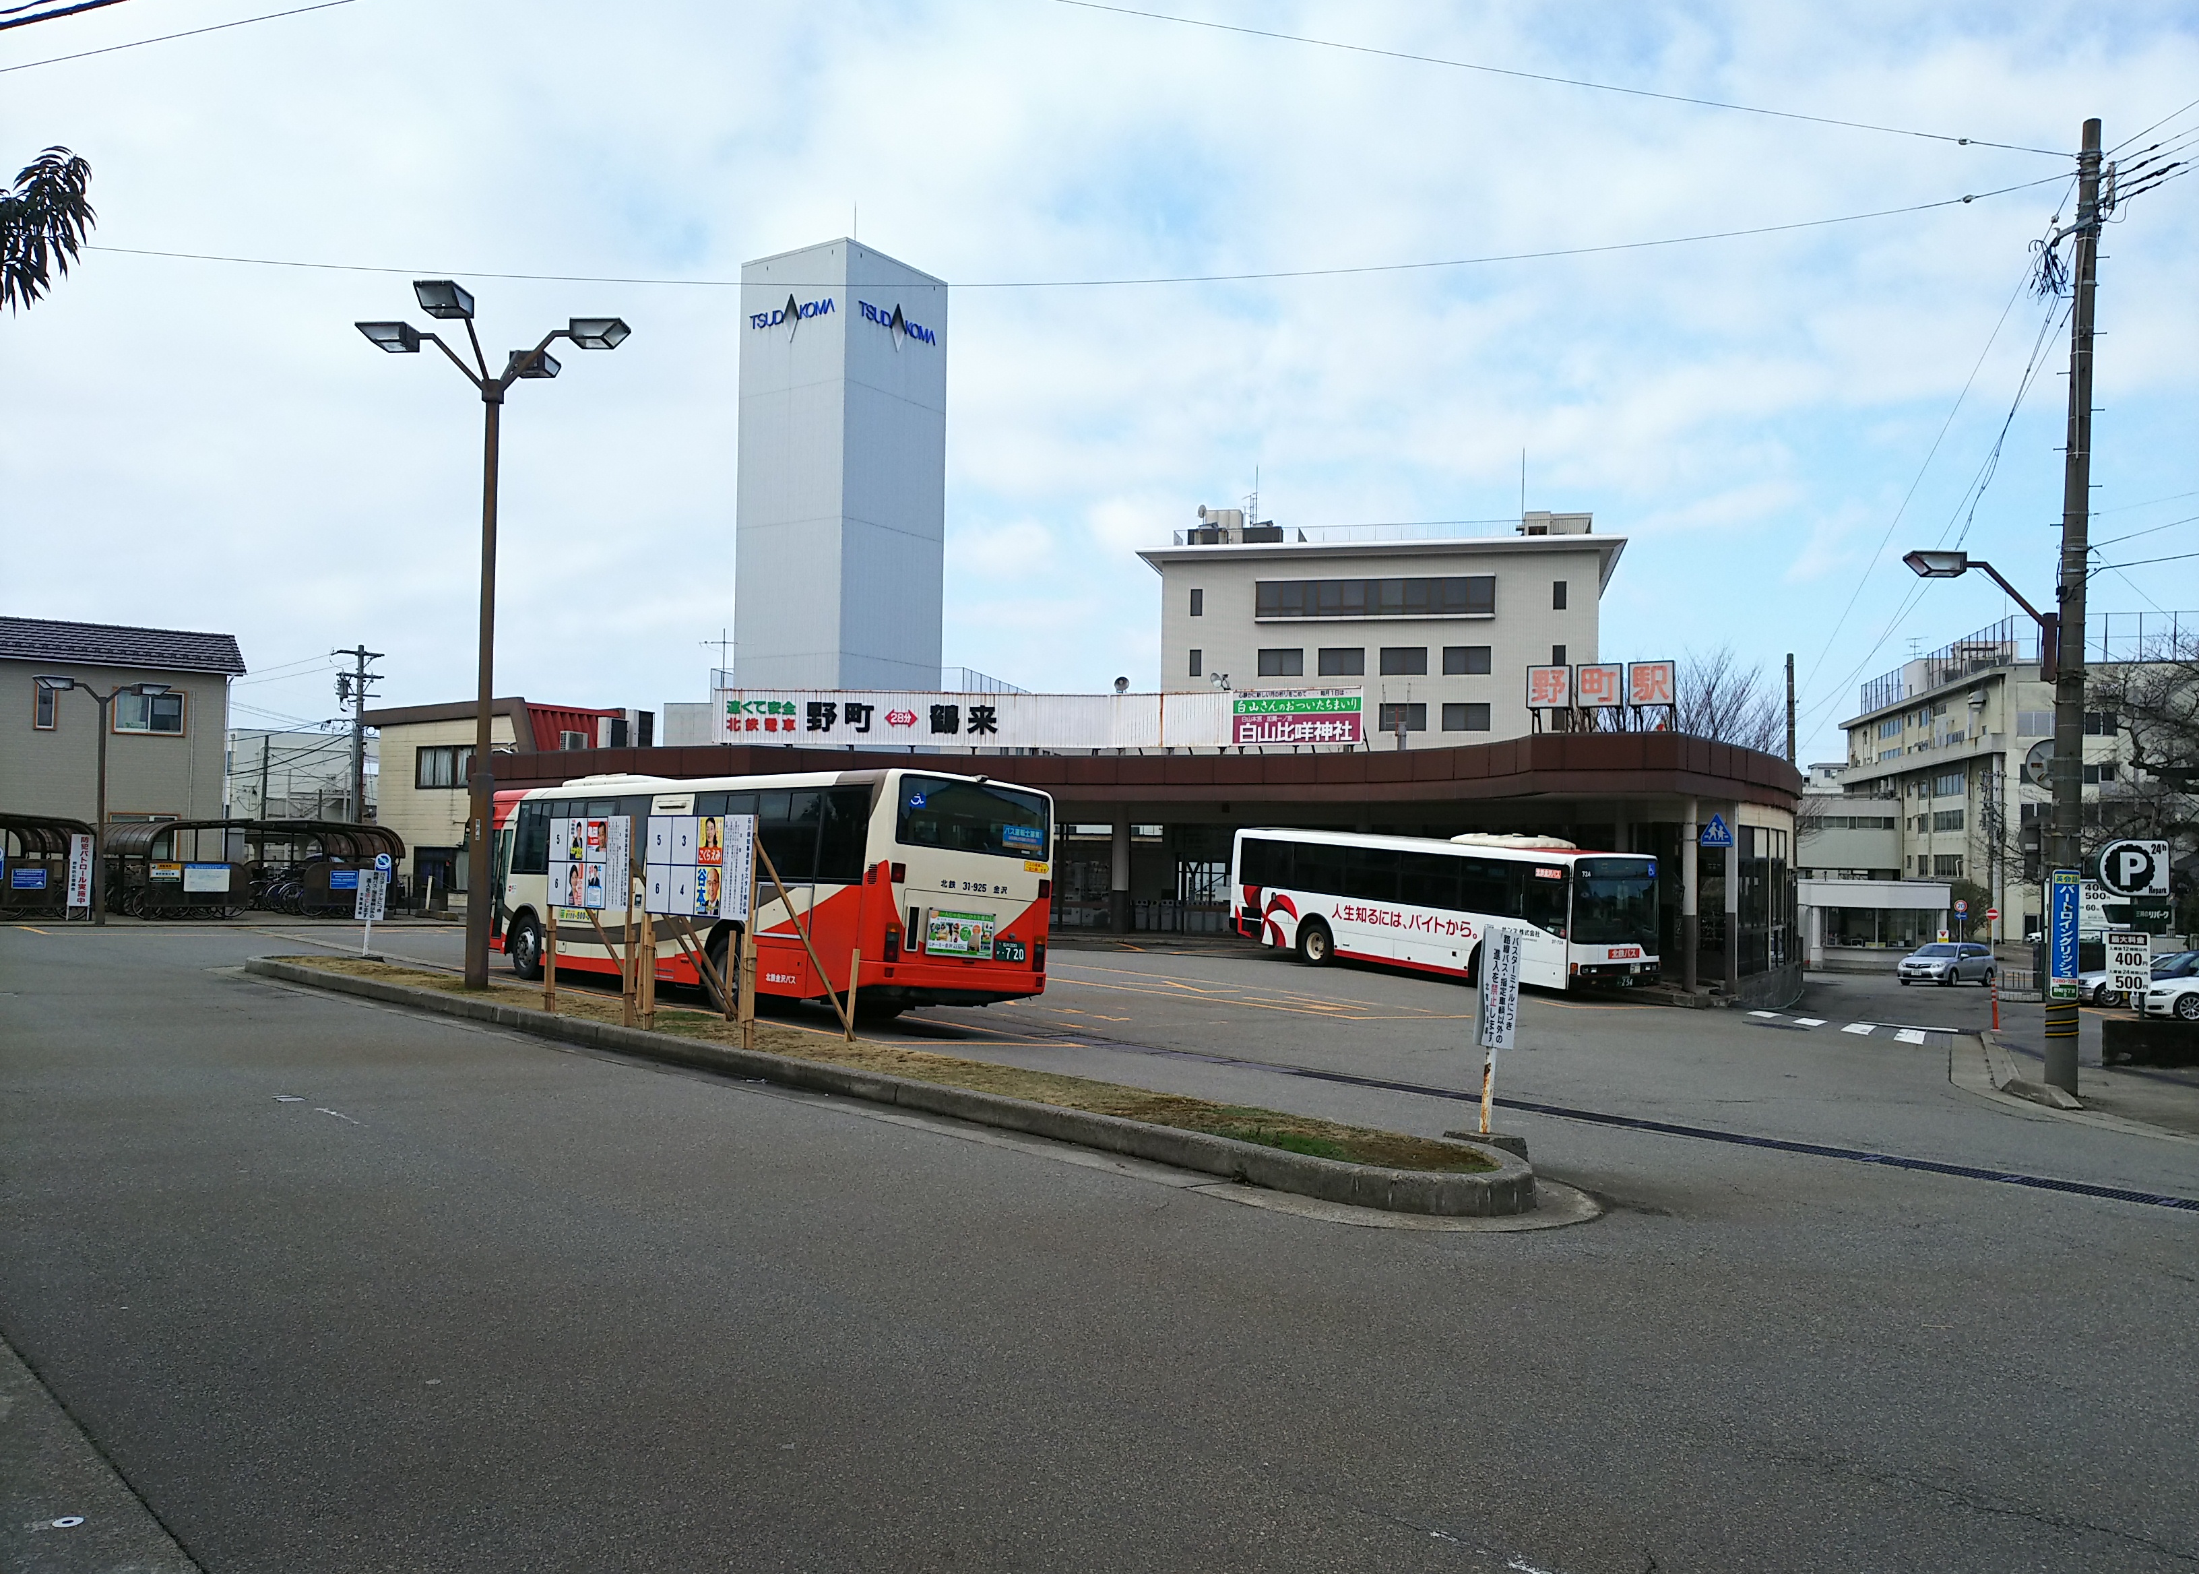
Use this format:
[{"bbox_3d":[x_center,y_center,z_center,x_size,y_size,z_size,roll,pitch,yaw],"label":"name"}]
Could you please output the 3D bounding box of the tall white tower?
[{"bbox_3d":[-14.638,-11.640,93.011,8.091,34.879,8.091,0,-2,35],"label":"tall white tower"}]

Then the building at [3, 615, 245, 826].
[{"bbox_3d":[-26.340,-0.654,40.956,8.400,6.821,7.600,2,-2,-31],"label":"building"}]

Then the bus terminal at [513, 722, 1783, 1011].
[{"bbox_3d":[0.609,1.865,43.910,31.500,5.100,16.500,0,-2,31],"label":"bus terminal"}]

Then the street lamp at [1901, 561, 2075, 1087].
[{"bbox_3d":[9.584,0.316,17.805,1.930,5.841,0.450,1,-2,3],"label":"street lamp"}]

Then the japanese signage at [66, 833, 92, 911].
[{"bbox_3d":[-21.810,1.818,35.300,0.500,1.680,0.070,2,-2,-31],"label":"japanese signage"}]

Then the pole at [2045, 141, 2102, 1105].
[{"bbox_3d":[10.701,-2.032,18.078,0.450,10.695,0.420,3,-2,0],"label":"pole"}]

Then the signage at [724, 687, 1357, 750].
[{"bbox_3d":[-1.745,-1.798,43.000,16.900,1.420,0.200,1,-2,5],"label":"signage"}]

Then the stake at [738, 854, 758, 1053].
[{"bbox_3d":[-3.010,1.400,14.250,0.100,1.700,0.120,3,-3,-44],"label":"stake"}]

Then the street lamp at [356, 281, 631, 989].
[{"bbox_3d":[-6.957,-1.540,18.751,3.050,7.639,3.050,1,-2,-5],"label":"street lamp"}]

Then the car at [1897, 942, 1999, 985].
[{"bbox_3d":[29.957,6.276,58.300,4.400,1.480,1.700,2,-3,-37],"label":"car"}]

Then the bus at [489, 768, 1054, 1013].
[{"bbox_3d":[-4.999,1.382,22.092,2.360,2.950,10.600,7,-6,-42],"label":"bus"}]

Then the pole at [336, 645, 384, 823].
[{"bbox_3d":[-25.621,-0.573,57.026,1.800,8.671,0.600,2,-2,-27],"label":"pole"}]

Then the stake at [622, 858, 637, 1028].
[{"bbox_3d":[-4.460,1.470,15.750,0.090,1.660,0.100,3,-3,-44],"label":"stake"}]

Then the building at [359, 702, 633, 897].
[{"bbox_3d":[-18.710,0.757,51.996,9.200,6.300,5.000,-1,-3,38],"label":"building"}]

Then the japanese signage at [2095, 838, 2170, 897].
[{"bbox_3d":[13.360,1.041,21.300,0.900,0.730,0.140,1,-2,5],"label":"japanese signage"}]

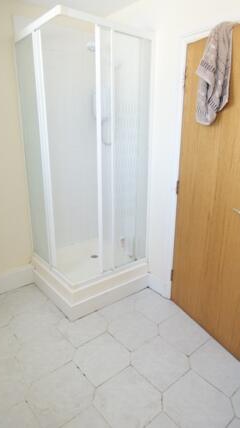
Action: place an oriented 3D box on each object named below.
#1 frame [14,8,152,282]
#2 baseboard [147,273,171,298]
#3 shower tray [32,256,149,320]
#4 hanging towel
[{"bbox_3d":[-0.283,-0.477,2.309,0.788,1.852,0.744,-13,21,-37],"label":"frame"},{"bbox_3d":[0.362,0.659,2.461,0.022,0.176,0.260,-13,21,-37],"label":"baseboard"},{"bbox_3d":[-0.288,0.568,2.596,0.823,0.270,0.779,-13,21,-37],"label":"shower tray"},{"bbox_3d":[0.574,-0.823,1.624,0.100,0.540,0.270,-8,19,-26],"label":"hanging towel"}]

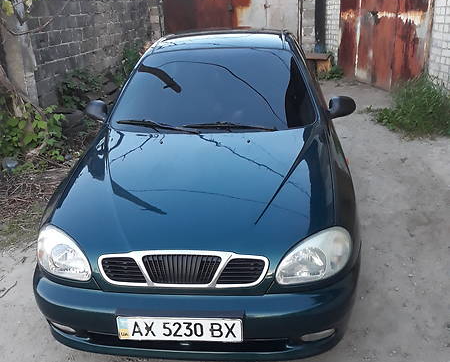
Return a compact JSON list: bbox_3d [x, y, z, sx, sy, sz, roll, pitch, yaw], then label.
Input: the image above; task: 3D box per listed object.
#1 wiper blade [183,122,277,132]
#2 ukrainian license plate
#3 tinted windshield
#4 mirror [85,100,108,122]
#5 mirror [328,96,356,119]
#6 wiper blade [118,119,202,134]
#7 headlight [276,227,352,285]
[{"bbox_3d":[0.022,-0.327,2.865,0.572,0.045,0.060,3,21,8],"label":"wiper blade"},{"bbox_3d":[-0.184,0.609,1.920,0.520,0.112,0.015,0,20,6],"label":"ukrainian license plate"},{"bbox_3d":[-0.061,-0.619,3.156,1.329,0.150,0.872,0,55,6],"label":"tinted windshield"},{"bbox_3d":[-0.889,-0.479,3.242,0.190,0.140,0.120,0,21,6],"label":"mirror"},{"bbox_3d":[0.773,-0.486,3.071,0.190,0.140,0.120,0,21,6],"label":"mirror"},{"bbox_3d":[-0.430,-0.342,2.932,0.558,0.045,0.060,9,22,15],"label":"wiper blade"},{"bbox_3d":[0.393,0.314,2.013,0.390,0.185,0.240,-4,21,-5],"label":"headlight"}]

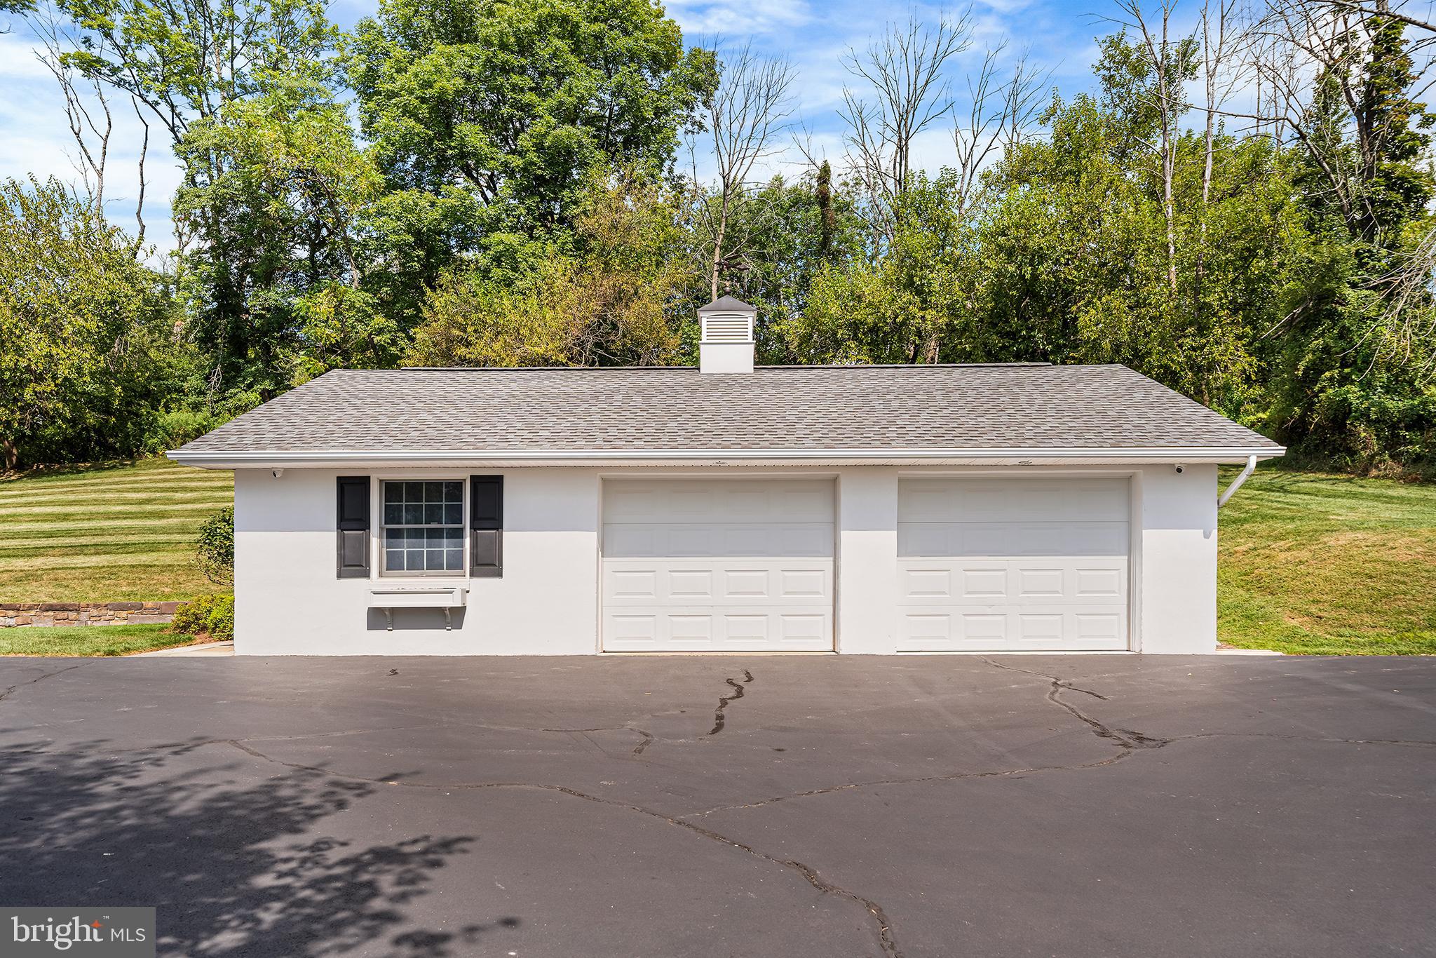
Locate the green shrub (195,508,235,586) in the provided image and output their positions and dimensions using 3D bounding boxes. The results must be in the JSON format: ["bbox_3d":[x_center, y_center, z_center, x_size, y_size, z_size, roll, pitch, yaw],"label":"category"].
[{"bbox_3d":[-7.200,1.000,14.400,1.100,1.250,1.100,0,0,0],"label":"green shrub"}]

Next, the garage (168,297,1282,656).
[{"bbox_3d":[0.170,-0.400,15.150,12.600,5.000,8.900,0,0,1],"label":"garage"}]

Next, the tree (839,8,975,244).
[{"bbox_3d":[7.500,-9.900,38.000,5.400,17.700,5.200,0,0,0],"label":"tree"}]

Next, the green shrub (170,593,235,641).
[{"bbox_3d":[-6.850,1.850,13.000,1.150,0.680,1.050,0,0,0],"label":"green shrub"}]

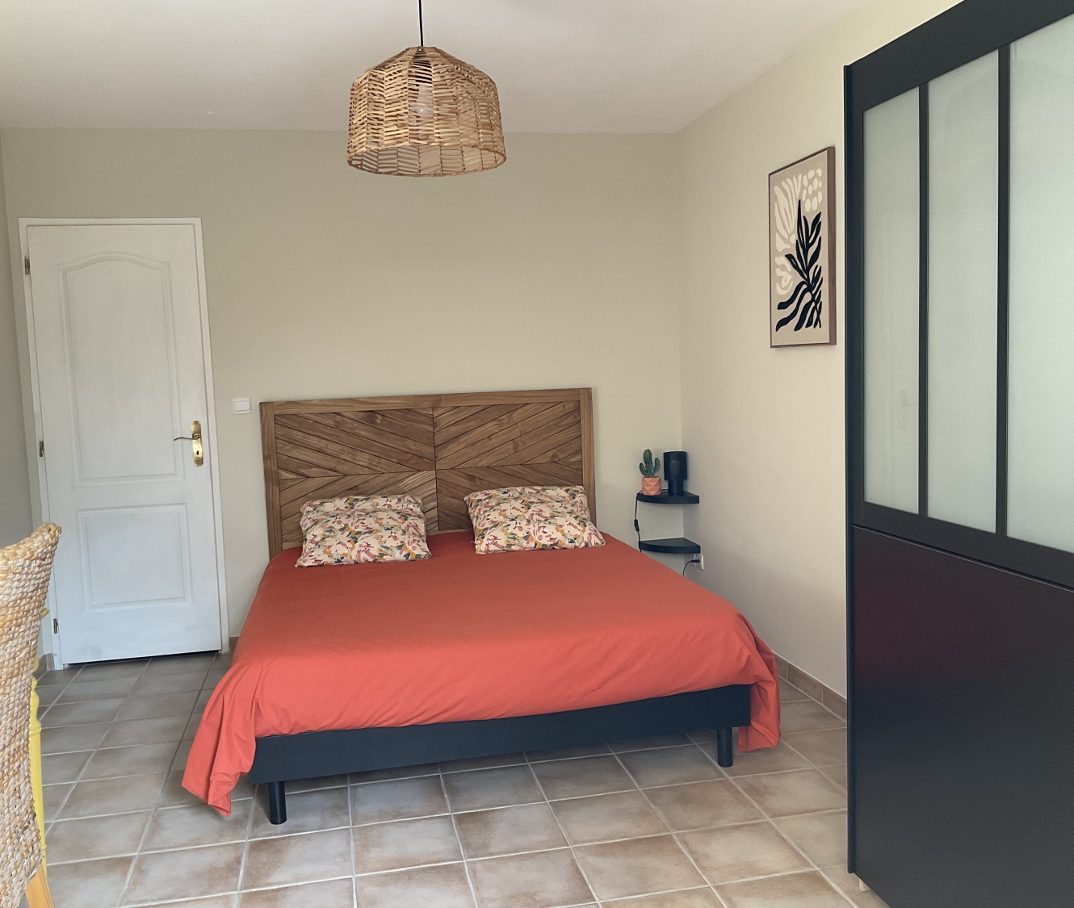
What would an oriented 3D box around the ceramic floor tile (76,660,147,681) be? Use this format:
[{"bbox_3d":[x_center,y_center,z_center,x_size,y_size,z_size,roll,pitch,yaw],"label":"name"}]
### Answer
[{"bbox_3d":[-2.004,1.025,4.781,0.298,0.010,0.298,-3,6,-12],"label":"ceramic floor tile"}]

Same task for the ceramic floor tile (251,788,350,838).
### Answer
[{"bbox_3d":[-0.739,1.129,3.185,0.298,0.010,0.298,-3,6,-12],"label":"ceramic floor tile"}]

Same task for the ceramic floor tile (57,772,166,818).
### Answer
[{"bbox_3d":[-1.387,1.130,3.340,0.297,0.010,0.297,-3,5,-12],"label":"ceramic floor tile"}]

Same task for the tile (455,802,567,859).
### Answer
[{"bbox_3d":[-0.082,1.121,3.010,0.298,0.010,0.298,-3,6,-12],"label":"tile"}]

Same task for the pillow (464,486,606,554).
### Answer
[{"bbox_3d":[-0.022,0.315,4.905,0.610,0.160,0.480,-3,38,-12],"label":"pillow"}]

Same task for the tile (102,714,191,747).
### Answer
[{"bbox_3d":[-1.521,1.087,3.955,0.296,0.012,0.296,-3,6,-12],"label":"tile"}]

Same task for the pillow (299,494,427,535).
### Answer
[{"bbox_3d":[-0.824,0.347,4.821,0.600,0.400,0.160,-3,-38,-12],"label":"pillow"}]

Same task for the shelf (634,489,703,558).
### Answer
[{"bbox_3d":[0.684,0.356,5.269,0.246,0.298,0.252,-3,6,-12],"label":"shelf"}]

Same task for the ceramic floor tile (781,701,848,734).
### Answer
[{"bbox_3d":[0.982,1.003,3.849,0.296,0.012,0.296,-3,6,-12],"label":"ceramic floor tile"}]

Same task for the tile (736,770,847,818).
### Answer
[{"bbox_3d":[0.810,1.070,3.193,0.298,0.010,0.298,-3,6,-12],"label":"tile"}]

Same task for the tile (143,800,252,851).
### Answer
[{"bbox_3d":[-1.030,1.139,3.106,0.297,0.010,0.297,-3,5,-12],"label":"tile"}]

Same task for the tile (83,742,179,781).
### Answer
[{"bbox_3d":[-1.449,1.105,3.634,0.297,0.010,0.297,-3,5,-12],"label":"tile"}]

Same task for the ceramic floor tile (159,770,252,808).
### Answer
[{"bbox_3d":[-1.098,1.120,3.421,0.298,0.010,0.298,-3,6,-12],"label":"ceramic floor tile"}]

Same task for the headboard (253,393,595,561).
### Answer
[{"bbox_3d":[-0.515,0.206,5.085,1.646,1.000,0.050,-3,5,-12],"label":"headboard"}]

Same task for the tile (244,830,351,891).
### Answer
[{"bbox_3d":[-0.677,1.157,2.891,0.296,0.012,0.296,-3,6,-12],"label":"tile"}]

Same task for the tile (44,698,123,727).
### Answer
[{"bbox_3d":[-1.880,1.077,4.188,0.298,0.010,0.298,-3,6,-12],"label":"tile"}]

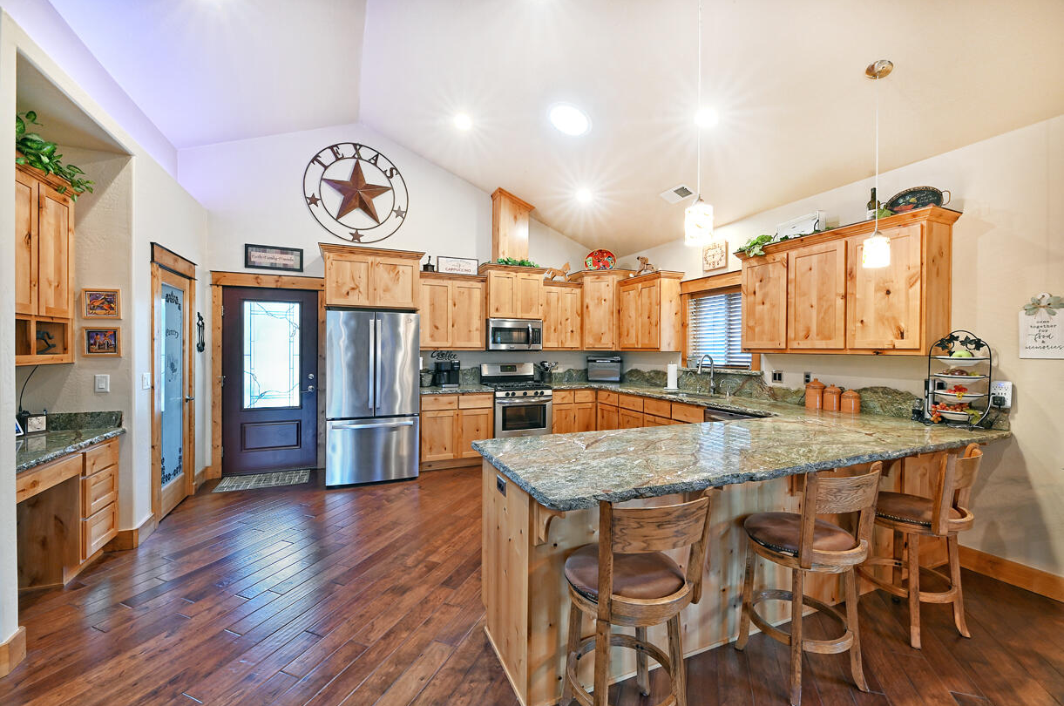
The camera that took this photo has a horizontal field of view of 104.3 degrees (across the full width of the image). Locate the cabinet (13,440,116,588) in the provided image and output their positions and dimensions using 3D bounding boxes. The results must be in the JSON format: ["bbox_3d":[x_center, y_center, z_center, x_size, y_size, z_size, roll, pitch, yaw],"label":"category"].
[{"bbox_3d":[-2.854,0.948,2.230,0.600,0.833,1.105,0,0,-24],"label":"cabinet"}]

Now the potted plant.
[{"bbox_3d":[-2.922,-1.175,2.378,0.300,0.345,0.740,0,0,-24],"label":"potted plant"}]

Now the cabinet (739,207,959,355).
[{"bbox_3d":[2.365,-0.454,3.302,0.400,0.931,1.445,0,0,-24],"label":"cabinet"}]

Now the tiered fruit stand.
[{"bbox_3d":[2.690,0.168,2.601,0.310,0.615,0.250,0,0,14],"label":"tiered fruit stand"}]

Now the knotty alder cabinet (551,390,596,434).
[{"bbox_3d":[0.435,0.923,5.764,0.660,0.880,0.635,0,0,-24],"label":"knotty alder cabinet"}]

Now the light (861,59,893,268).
[{"bbox_3d":[2.013,-1.088,2.410,0.127,1.180,0.127,0,0,-23],"label":"light"}]

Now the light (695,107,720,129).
[{"bbox_3d":[1.335,-1.809,3.166,0.185,0.040,0.185,21,-8,-23],"label":"light"}]

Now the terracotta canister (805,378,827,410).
[{"bbox_3d":[2.325,0.335,3.390,0.125,0.246,0.125,0,0,-23],"label":"terracotta canister"}]

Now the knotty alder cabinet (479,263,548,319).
[{"bbox_3d":[-0.285,-0.773,5.536,0.840,0.675,0.490,0,0,-24],"label":"knotty alder cabinet"}]

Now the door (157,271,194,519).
[{"bbox_3d":[-3.117,0.326,3.587,0.040,2.035,0.740,0,0,-24],"label":"door"}]

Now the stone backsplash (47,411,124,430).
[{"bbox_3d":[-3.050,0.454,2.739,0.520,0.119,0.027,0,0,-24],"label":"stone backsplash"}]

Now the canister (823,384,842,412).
[{"bbox_3d":[2.455,0.361,3.376,0.120,0.214,0.120,0,0,-24],"label":"canister"}]

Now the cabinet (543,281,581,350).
[{"bbox_3d":[0.365,-0.491,5.804,0.645,0.926,0.350,0,0,-23],"label":"cabinet"}]

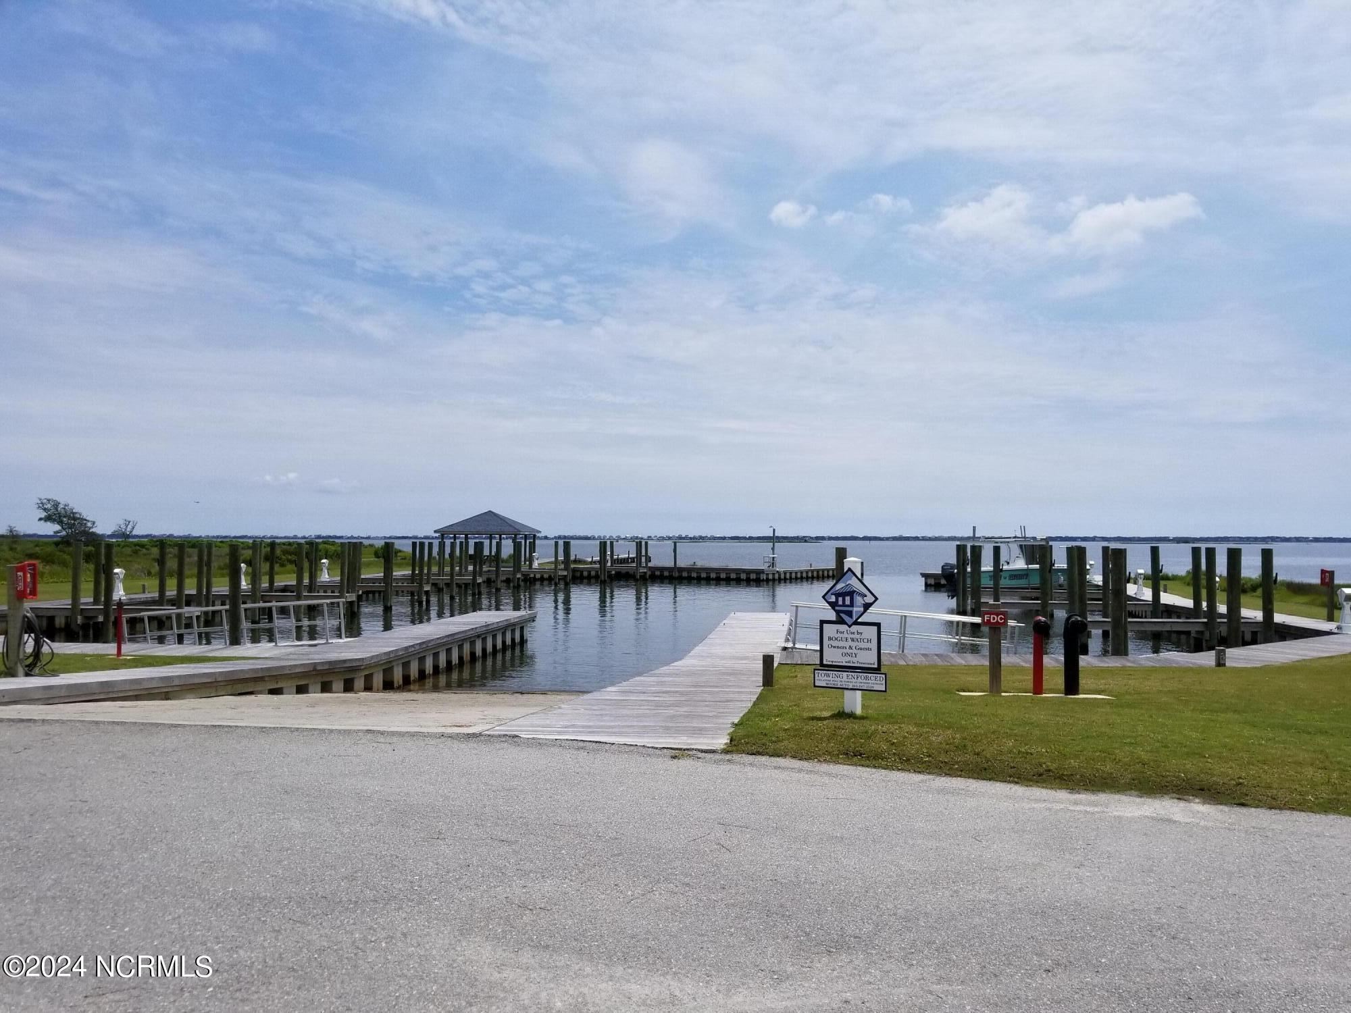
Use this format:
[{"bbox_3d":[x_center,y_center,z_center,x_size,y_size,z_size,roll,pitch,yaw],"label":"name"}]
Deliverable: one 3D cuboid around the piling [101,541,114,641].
[{"bbox_3d":[-18.816,2.787,33.649,0.285,3.100,0.285,1,-2,-29],"label":"piling"}]

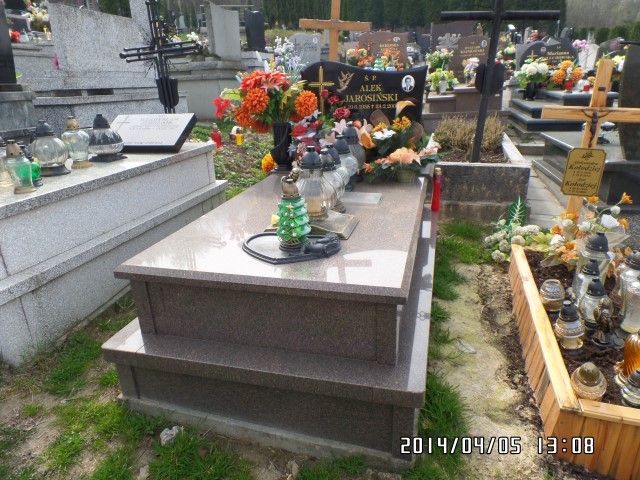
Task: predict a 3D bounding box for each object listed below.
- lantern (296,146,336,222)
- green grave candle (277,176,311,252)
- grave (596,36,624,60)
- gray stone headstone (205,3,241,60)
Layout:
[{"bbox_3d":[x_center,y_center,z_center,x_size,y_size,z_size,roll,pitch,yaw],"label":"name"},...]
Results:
[{"bbox_3d":[-0.017,-0.258,1.960,0.171,0.329,0.171,-2,21,1],"label":"lantern"},{"bbox_3d":[-0.119,-0.111,1.708,0.141,0.286,0.141,3,22,15],"label":"green grave candle"},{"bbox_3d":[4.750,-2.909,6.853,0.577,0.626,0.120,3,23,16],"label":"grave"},{"bbox_3d":[-1.302,-2.750,5.621,0.160,0.652,0.816,3,23,16],"label":"gray stone headstone"}]

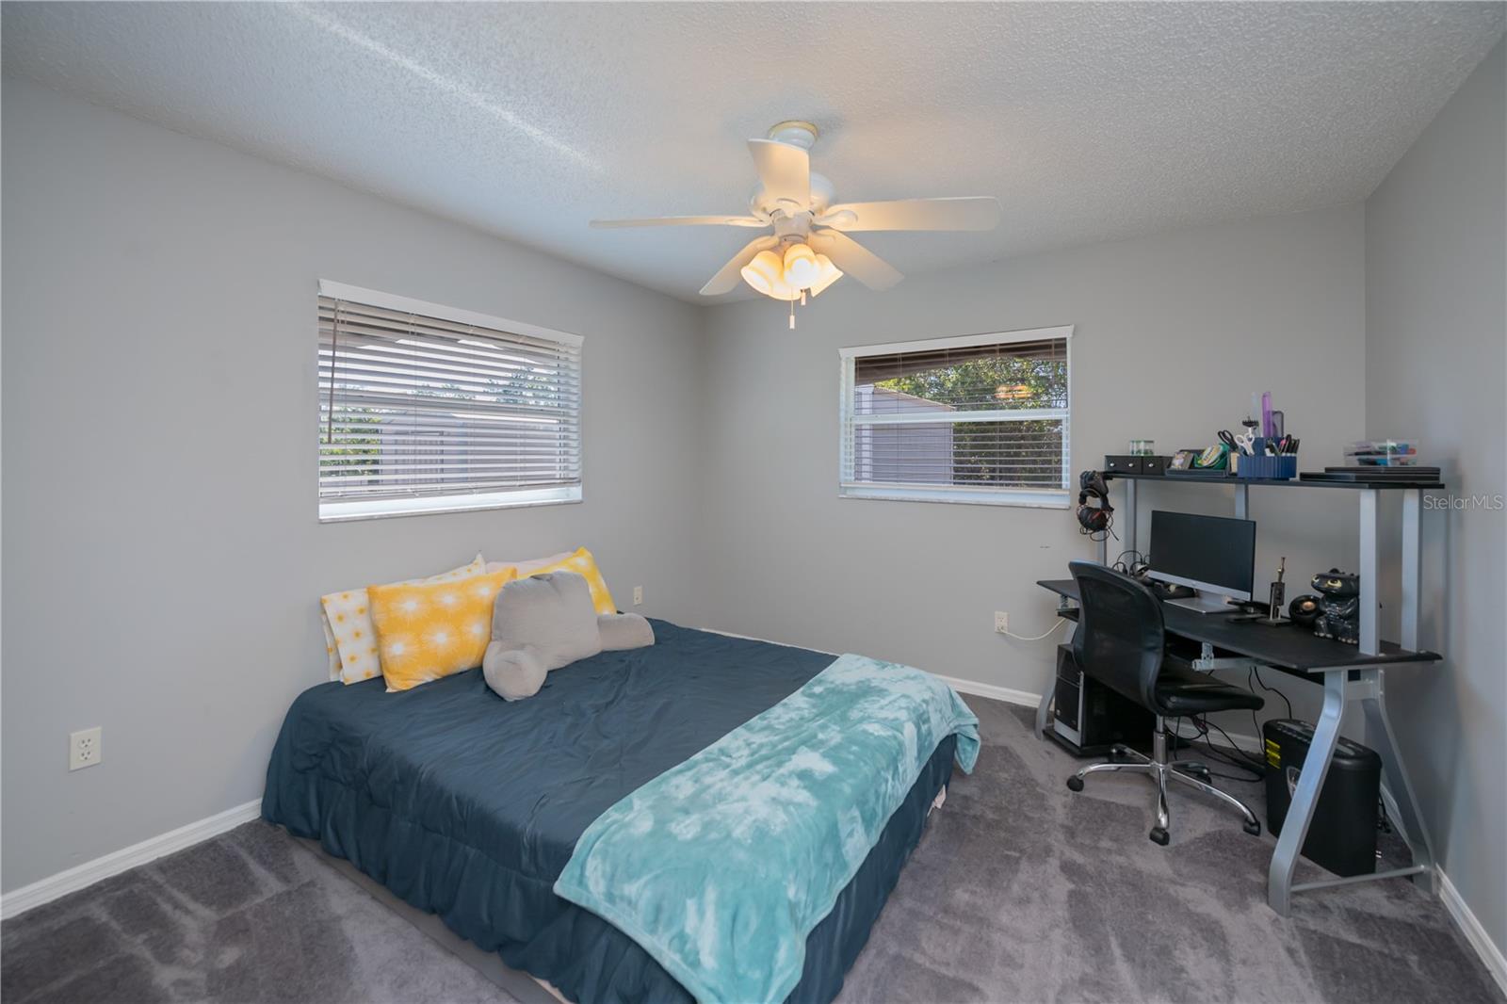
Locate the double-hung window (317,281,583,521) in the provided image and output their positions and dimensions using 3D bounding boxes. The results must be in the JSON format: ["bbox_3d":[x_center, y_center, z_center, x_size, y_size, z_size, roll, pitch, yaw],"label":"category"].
[{"bbox_3d":[-1.408,-0.465,2.957,0.050,0.860,1.316,3,5,33],"label":"double-hung window"}]

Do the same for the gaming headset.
[{"bbox_3d":[1.639,-0.008,2.828,0.133,0.287,0.139,1,4,9],"label":"gaming headset"}]

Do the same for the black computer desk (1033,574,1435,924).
[{"bbox_3d":[1.756,0.822,2.352,0.571,0.763,1.202,-1,4,-12],"label":"black computer desk"}]

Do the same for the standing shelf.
[{"bbox_3d":[1.909,0.172,2.352,0.296,0.538,1.098,-1,4,-12],"label":"standing shelf"}]

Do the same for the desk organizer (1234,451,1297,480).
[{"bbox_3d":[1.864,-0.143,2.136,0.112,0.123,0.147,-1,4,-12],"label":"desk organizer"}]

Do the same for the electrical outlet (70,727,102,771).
[{"bbox_3d":[-2.140,0.792,1.879,0.010,0.118,0.068,3,5,33],"label":"electrical outlet"}]

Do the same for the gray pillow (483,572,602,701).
[{"bbox_3d":[-0.870,0.493,2.392,0.400,0.389,0.561,3,5,33],"label":"gray pillow"}]

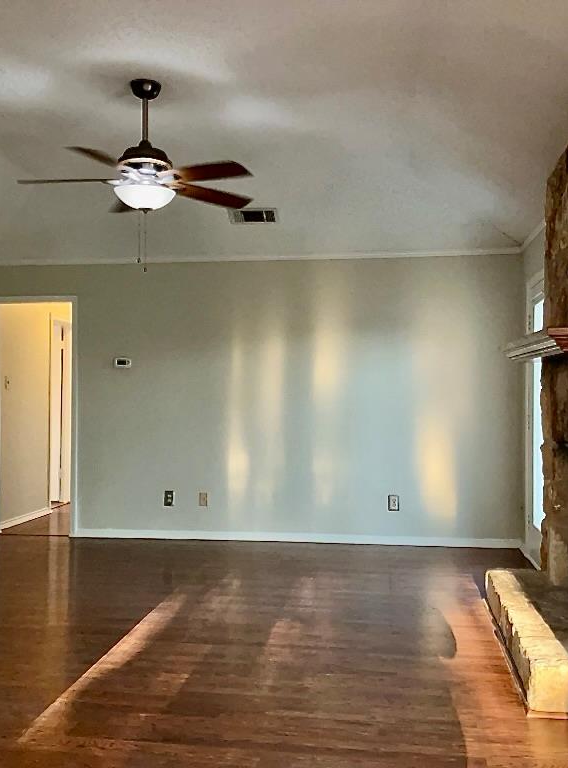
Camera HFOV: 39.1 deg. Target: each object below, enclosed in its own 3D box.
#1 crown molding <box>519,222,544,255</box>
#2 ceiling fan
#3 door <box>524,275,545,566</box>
[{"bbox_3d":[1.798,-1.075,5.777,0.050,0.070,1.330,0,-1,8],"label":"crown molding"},{"bbox_3d":[-0.727,-1.229,4.157,1.300,0.700,1.300,0,-1,8],"label":"ceiling fan"},{"bbox_3d":[1.822,0.285,5.691,0.100,2.090,1.040,0,-1,8],"label":"door"}]

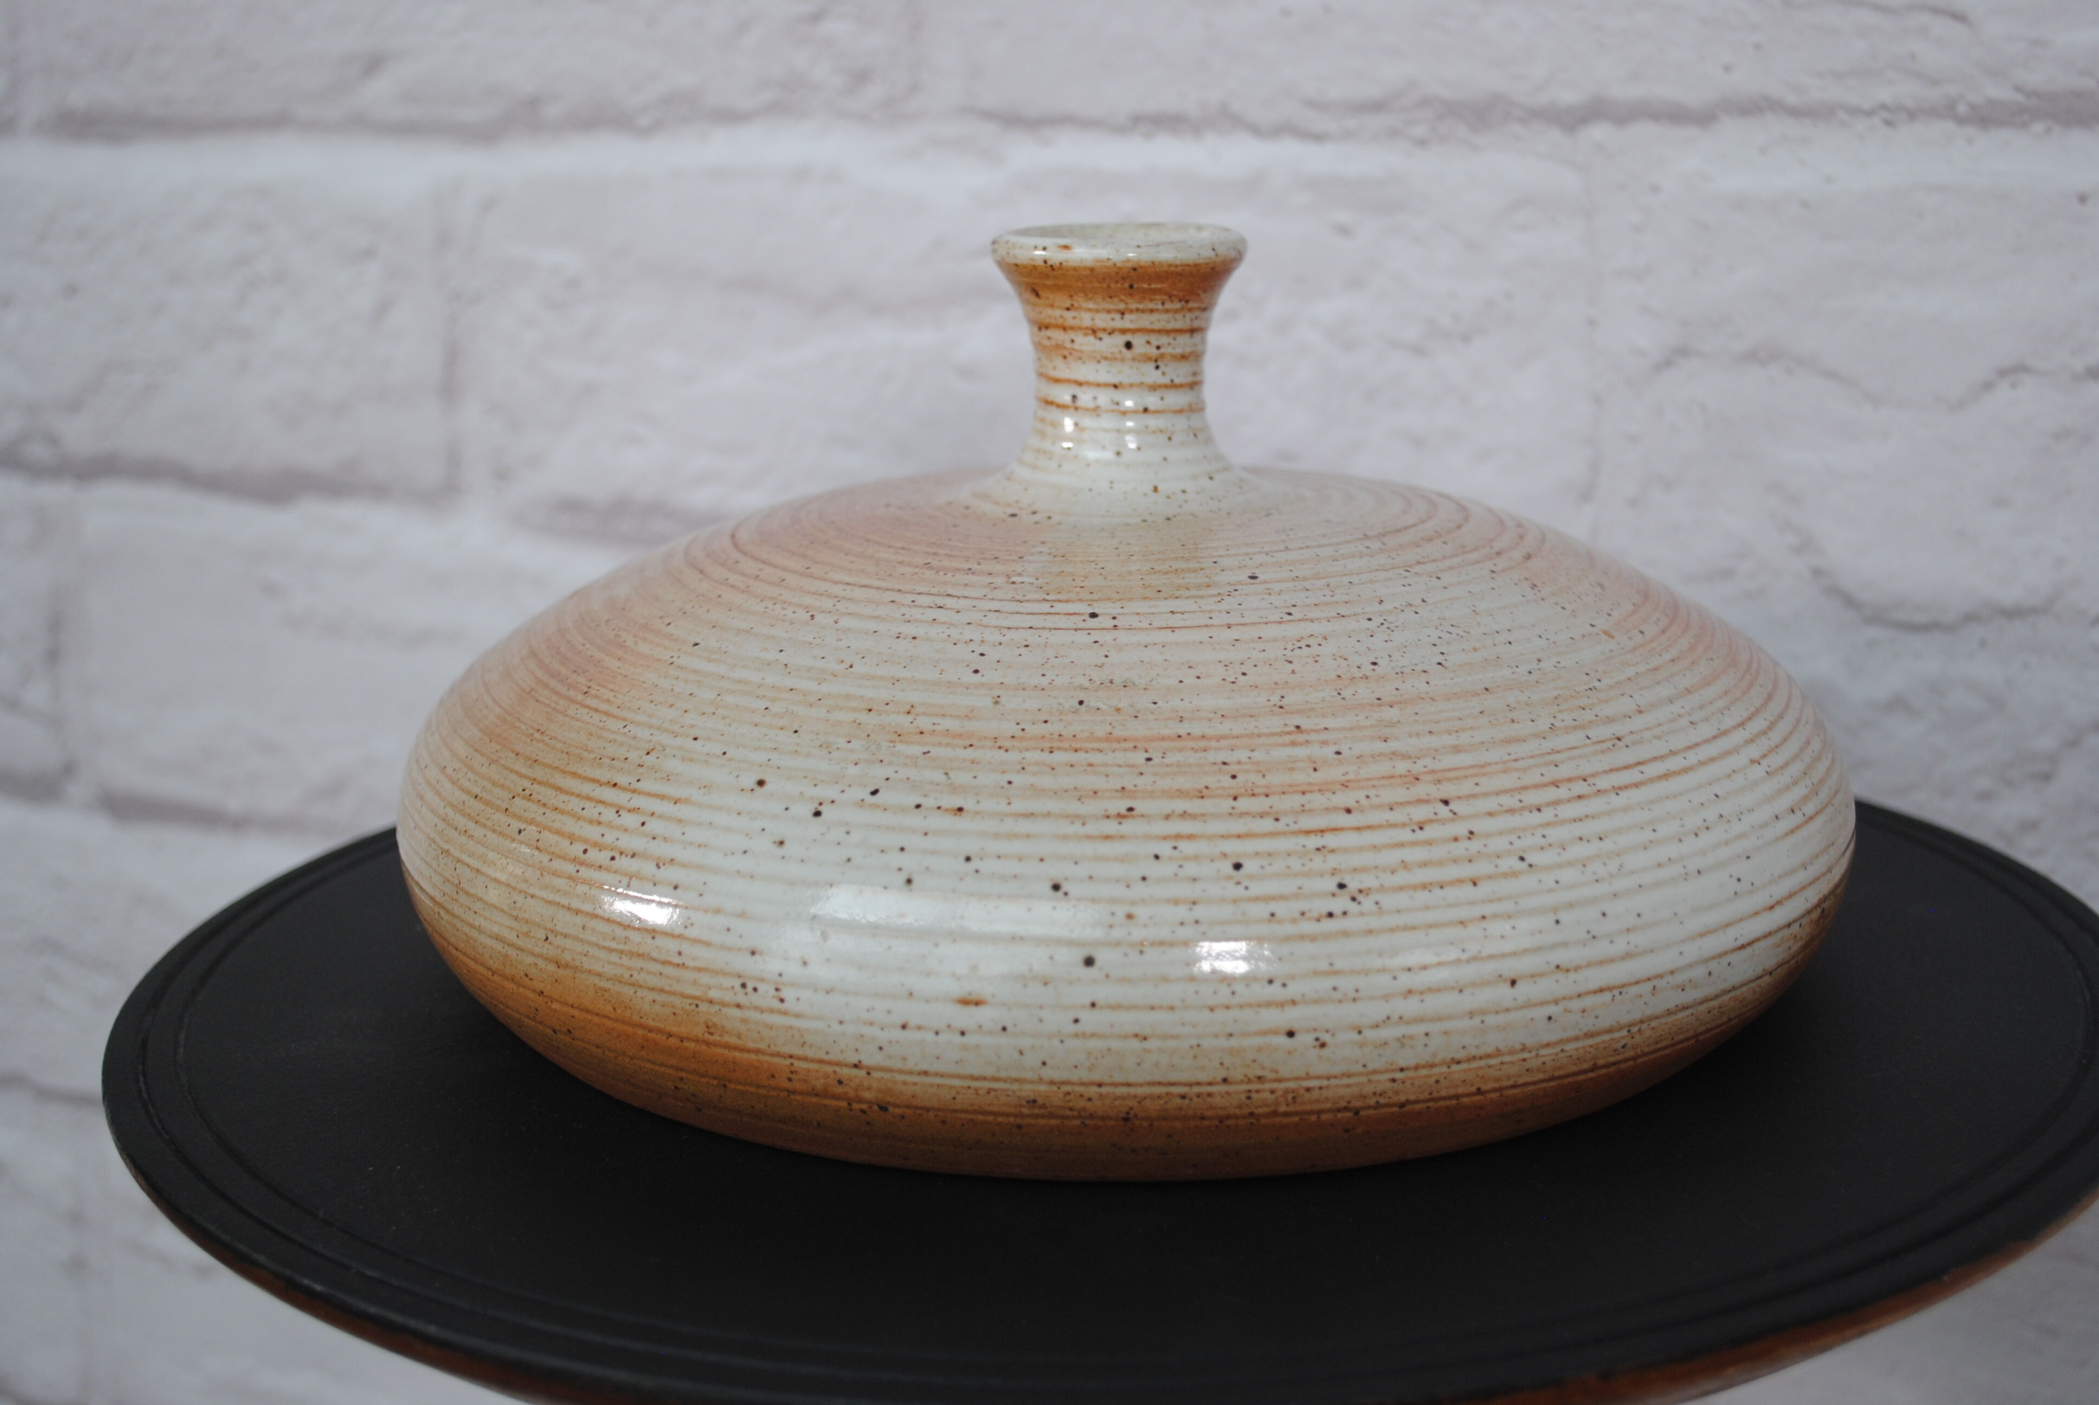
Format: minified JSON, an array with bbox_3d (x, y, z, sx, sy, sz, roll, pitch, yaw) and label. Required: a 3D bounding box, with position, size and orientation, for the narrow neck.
[{"bbox_3d":[0.009,-0.047,0.382,0.035,0.033,0.035,-2,14,0],"label":"narrow neck"}]

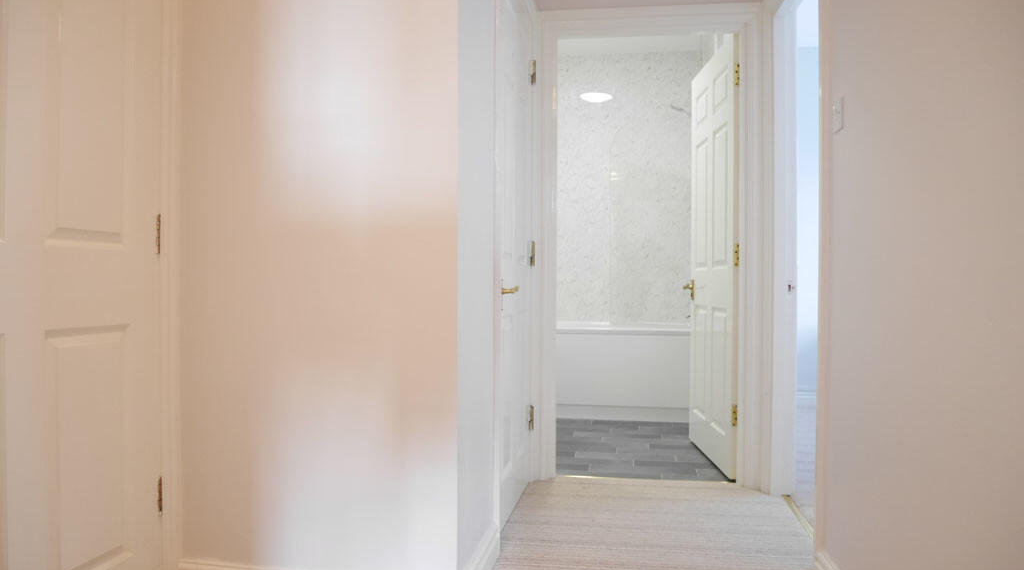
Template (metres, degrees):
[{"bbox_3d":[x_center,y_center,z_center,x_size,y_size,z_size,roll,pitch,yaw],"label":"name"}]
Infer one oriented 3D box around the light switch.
[{"bbox_3d":[0.909,-0.475,1.987,0.012,0.086,0.086,0,0,9],"label":"light switch"}]

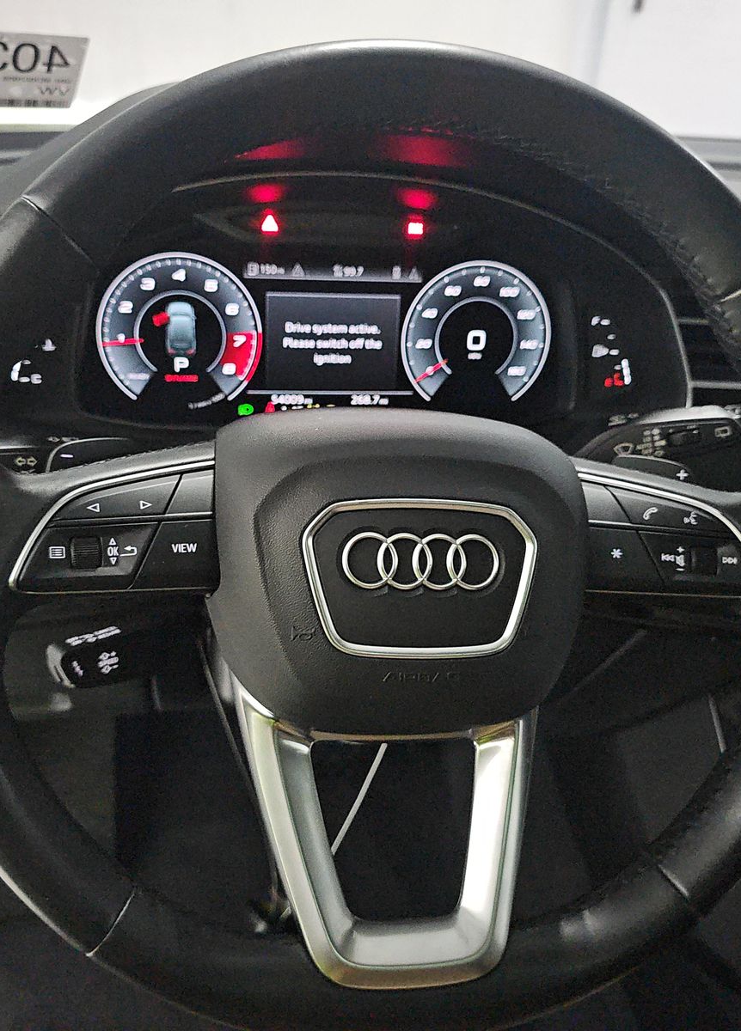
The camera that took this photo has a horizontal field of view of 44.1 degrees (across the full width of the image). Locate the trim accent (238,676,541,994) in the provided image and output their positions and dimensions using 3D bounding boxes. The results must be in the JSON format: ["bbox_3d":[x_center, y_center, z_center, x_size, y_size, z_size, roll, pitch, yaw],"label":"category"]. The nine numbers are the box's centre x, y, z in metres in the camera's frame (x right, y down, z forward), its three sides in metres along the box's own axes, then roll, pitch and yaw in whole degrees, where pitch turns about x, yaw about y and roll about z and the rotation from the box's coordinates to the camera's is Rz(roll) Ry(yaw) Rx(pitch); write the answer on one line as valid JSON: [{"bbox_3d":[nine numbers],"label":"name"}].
[{"bbox_3d":[0.013,0.128,0.367,0.124,0.036,0.110,1,71,-10],"label":"trim accent"}]

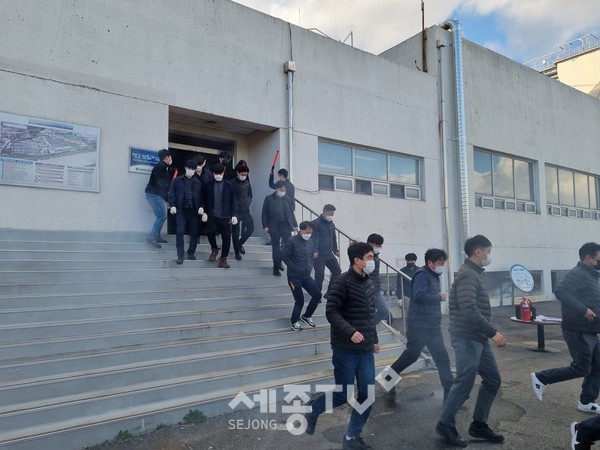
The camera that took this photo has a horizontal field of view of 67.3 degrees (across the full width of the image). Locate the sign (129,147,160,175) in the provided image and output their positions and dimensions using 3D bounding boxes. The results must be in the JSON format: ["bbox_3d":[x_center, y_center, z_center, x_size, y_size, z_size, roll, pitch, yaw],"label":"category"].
[{"bbox_3d":[-2.955,-1.219,8.709,0.620,0.490,0.060,3,-6,-35],"label":"sign"}]

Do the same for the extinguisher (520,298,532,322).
[{"bbox_3d":[3.974,1.474,7.907,0.190,0.420,0.160,-3,-5,26],"label":"extinguisher"}]

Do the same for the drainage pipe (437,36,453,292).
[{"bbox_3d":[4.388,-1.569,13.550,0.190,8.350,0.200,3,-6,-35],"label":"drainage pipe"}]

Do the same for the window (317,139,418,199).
[{"bbox_3d":[2.039,-1.444,12.520,3.970,1.360,0.100,3,-6,-35],"label":"window"}]

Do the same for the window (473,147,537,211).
[{"bbox_3d":[7.382,-1.510,16.255,4.150,2.040,0.100,3,-6,-35],"label":"window"}]

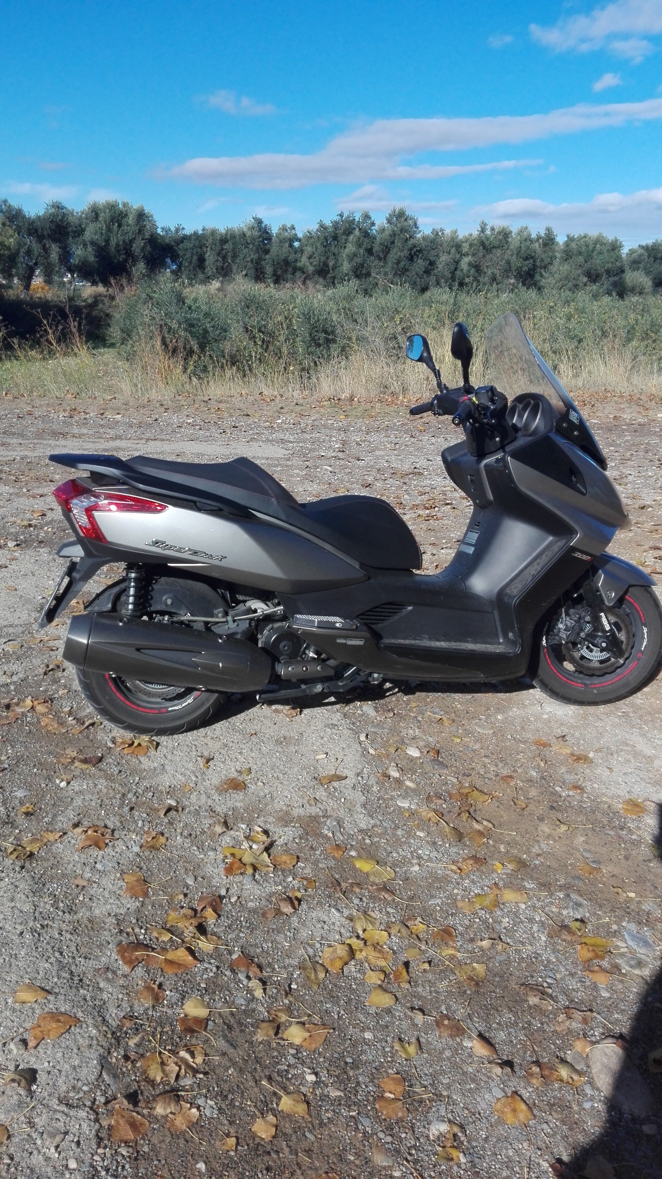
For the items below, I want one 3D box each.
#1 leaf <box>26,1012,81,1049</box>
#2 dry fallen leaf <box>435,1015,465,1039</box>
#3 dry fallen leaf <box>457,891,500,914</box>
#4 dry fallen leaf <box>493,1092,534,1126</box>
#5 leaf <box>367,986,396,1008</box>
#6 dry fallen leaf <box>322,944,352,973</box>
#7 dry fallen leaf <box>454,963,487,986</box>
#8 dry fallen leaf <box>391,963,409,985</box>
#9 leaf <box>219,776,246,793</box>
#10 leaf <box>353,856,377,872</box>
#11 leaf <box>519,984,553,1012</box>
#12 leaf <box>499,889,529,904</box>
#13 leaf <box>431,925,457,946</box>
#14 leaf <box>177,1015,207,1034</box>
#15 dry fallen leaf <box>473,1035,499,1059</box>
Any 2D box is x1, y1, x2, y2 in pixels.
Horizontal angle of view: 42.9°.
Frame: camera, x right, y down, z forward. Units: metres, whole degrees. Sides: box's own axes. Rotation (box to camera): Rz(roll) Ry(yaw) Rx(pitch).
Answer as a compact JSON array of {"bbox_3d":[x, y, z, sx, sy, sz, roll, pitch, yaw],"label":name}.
[{"bbox_3d":[-0.576,0.905,1.729,0.088,0.015,0.096,5,20,15],"label":"leaf"},{"bbox_3d":[0.244,0.897,1.735,0.057,0.011,0.052,-2,20,-7],"label":"dry fallen leaf"},{"bbox_3d":[0.361,0.764,2.056,0.099,0.015,0.046,-4,21,-10],"label":"dry fallen leaf"},{"bbox_3d":[0.334,0.961,1.555,0.058,0.015,0.061,-13,24,-33],"label":"dry fallen leaf"},{"bbox_3d":[0.112,0.873,1.797,0.053,0.013,0.051,9,22,24],"label":"leaf"},{"bbox_3d":[0.017,0.839,1.919,0.069,0.013,0.084,-5,20,-14],"label":"dry fallen leaf"},{"bbox_3d":[0.313,0.851,1.865,0.075,0.010,0.057,0,20,-1],"label":"dry fallen leaf"},{"bbox_3d":[0.149,0.840,1.841,0.032,0.022,0.034,-6,21,-16],"label":"dry fallen leaf"},{"bbox_3d":[-0.305,0.604,2.611,0.083,0.020,0.058,-1,20,-3],"label":"leaf"},{"bbox_3d":[0.092,0.725,2.238,0.051,0.015,0.062,-14,24,-33],"label":"leaf"},{"bbox_3d":[0.450,0.889,1.844,0.070,0.018,0.051,4,21,11],"label":"leaf"},{"bbox_3d":[0.451,0.757,2.080,0.065,0.012,0.036,0,20,0],"label":"leaf"},{"bbox_3d":[0.265,0.808,1.977,0.057,0.014,0.051,4,20,9],"label":"leaf"},{"bbox_3d":[-0.286,0.898,1.753,0.054,0.012,0.063,-11,22,-29],"label":"leaf"},{"bbox_3d":[0.309,0.935,1.722,0.043,0.018,0.043,-6,21,-17],"label":"dry fallen leaf"}]

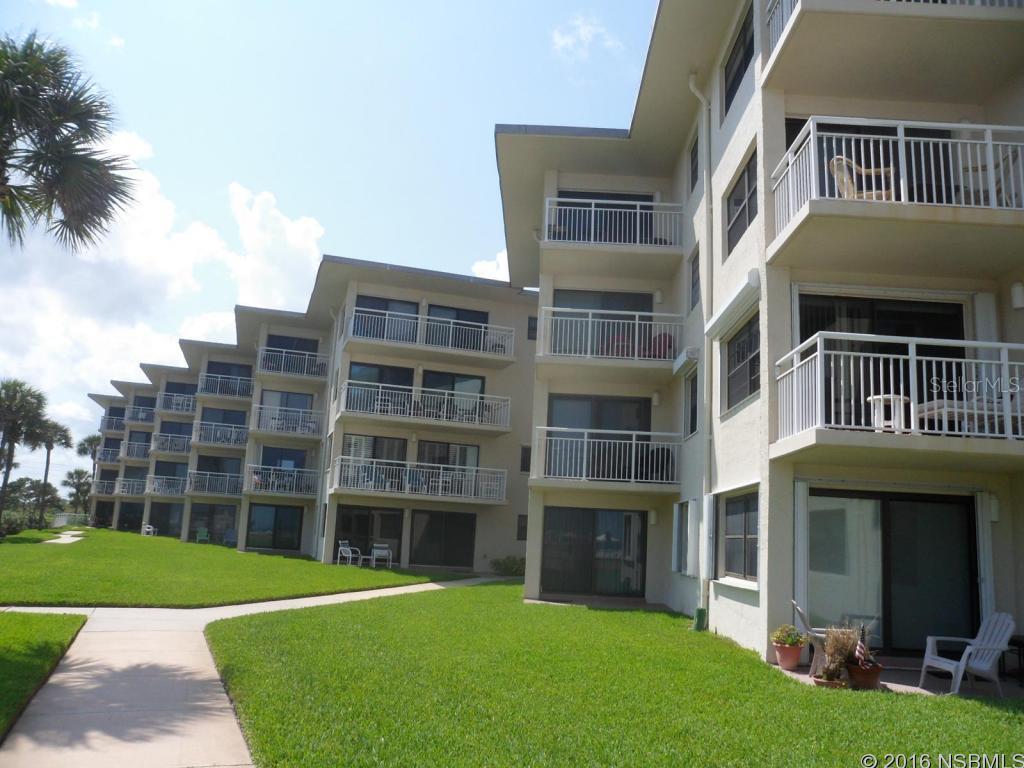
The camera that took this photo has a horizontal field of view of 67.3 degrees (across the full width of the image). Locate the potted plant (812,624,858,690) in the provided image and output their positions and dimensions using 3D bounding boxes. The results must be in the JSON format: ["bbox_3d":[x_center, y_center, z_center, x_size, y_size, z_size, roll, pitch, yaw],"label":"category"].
[{"bbox_3d":[3.493,2.943,8.410,0.474,0.639,0.453,2,-11,2],"label":"potted plant"}]

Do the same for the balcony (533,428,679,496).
[{"bbox_3d":[2.016,1.769,17.154,3.150,1.270,1.800,3,-12,2],"label":"balcony"}]

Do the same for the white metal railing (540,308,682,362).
[{"bbox_3d":[2.263,-1.006,18.114,3.234,1.123,1.288,2,-11,2],"label":"white metal railing"}]

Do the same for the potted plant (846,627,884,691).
[{"bbox_3d":[3.677,2.847,7.978,0.350,0.660,0.350,3,-12,2],"label":"potted plant"}]

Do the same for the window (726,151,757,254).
[{"bbox_3d":[3.654,-2.814,12.199,0.120,1.220,2.000,3,-12,2],"label":"window"}]

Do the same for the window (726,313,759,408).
[{"bbox_3d":[3.510,-0.294,11.675,0.120,1.250,2.000,3,-12,2],"label":"window"}]

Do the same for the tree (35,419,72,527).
[{"bbox_3d":[-34.005,6.502,56.251,3.327,7.839,3.327,3,-11,0],"label":"tree"}]

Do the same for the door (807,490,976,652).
[{"bbox_3d":[4.809,2.376,9.684,2.200,2.020,0.120,3,-12,2],"label":"door"}]

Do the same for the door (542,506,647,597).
[{"bbox_3d":[1.890,3.859,17.646,2.400,2.000,0.120,3,-12,2],"label":"door"}]

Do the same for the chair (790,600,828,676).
[{"bbox_3d":[3.733,2.978,9.017,0.814,0.855,0.721,0,-11,16],"label":"chair"}]

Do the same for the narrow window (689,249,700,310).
[{"bbox_3d":[3.802,-2.141,15.880,0.120,1.200,1.050,3,-12,2],"label":"narrow window"}]

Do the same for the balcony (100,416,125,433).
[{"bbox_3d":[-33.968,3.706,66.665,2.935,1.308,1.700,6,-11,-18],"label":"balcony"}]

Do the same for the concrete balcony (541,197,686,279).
[{"bbox_3d":[2.362,-3.535,18.723,3.296,1.318,1.772,2,-11,2],"label":"concrete balcony"}]

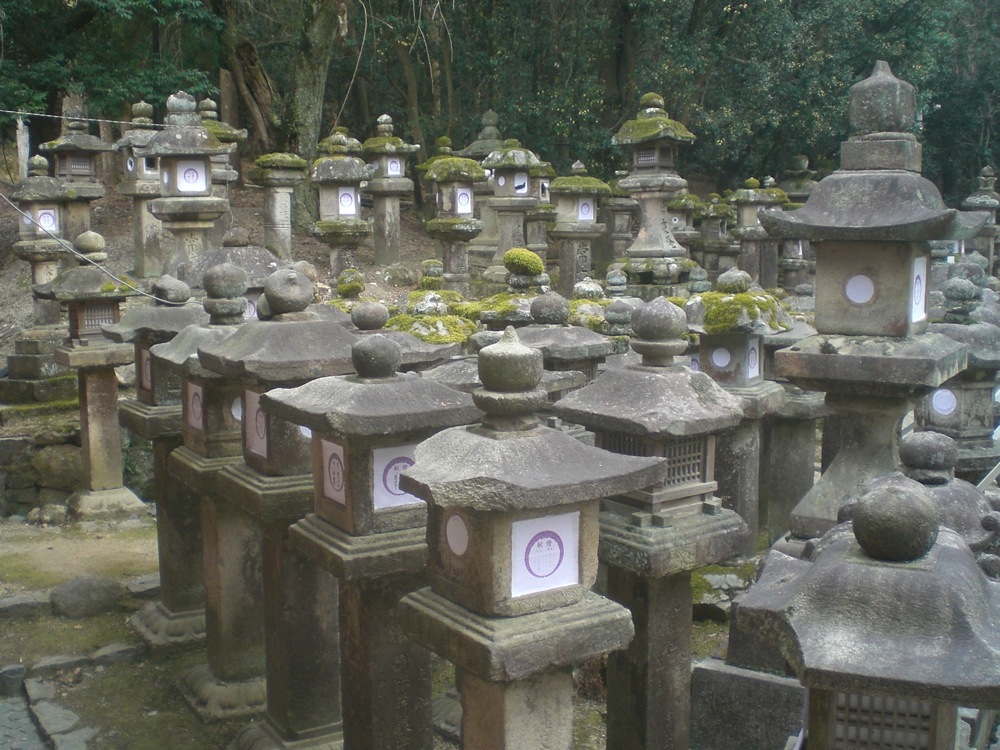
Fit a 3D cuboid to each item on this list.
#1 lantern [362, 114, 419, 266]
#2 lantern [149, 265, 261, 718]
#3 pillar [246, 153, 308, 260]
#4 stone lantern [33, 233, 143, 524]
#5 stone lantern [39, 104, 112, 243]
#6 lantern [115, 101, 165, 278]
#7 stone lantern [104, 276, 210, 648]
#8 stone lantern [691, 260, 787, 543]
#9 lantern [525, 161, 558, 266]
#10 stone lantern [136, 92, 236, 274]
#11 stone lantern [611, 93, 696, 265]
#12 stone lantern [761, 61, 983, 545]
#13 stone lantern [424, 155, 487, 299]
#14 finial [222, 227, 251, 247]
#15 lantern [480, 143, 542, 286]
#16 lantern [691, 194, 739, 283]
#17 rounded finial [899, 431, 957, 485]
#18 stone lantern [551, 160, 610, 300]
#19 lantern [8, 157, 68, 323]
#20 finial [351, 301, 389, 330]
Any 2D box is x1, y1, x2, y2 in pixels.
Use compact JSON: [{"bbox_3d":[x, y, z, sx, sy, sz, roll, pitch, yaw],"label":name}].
[{"bbox_3d":[-1.347,-2.244,13.341,0.520,1.798,0.520,-8,12,-40],"label":"lantern"},{"bbox_3d":[-1.189,0.510,4.792,0.520,1.971,0.520,-6,12,-30],"label":"lantern"},{"bbox_3d":[-2.469,-1.888,12.293,0.500,1.185,0.500,-7,11,-38],"label":"pillar"},{"bbox_3d":[-2.637,-0.018,7.194,0.560,1.829,0.560,-6,11,-32],"label":"stone lantern"},{"bbox_3d":[-3.956,-1.727,10.256,0.550,1.538,0.550,8,13,39],"label":"stone lantern"},{"bbox_3d":[-3.644,-1.938,11.441,0.500,1.798,0.500,7,12,40],"label":"lantern"},{"bbox_3d":[-1.666,0.439,5.620,0.550,1.875,0.550,-6,12,-30],"label":"stone lantern"},{"bbox_3d":[1.545,0.217,7.143,0.540,1.827,0.540,5,10,30],"label":"stone lantern"},{"bbox_3d":[0.451,-2.066,13.916,0.520,1.480,0.520,8,13,44],"label":"lantern"},{"bbox_3d":[-2.548,-1.395,8.940,0.630,1.778,0.630,-6,11,-34],"label":"stone lantern"},{"bbox_3d":[1.782,-2.242,12.863,0.760,2.077,0.760,6,11,35],"label":"stone lantern"},{"bbox_3d":[1.507,-0.183,4.452,0.680,2.090,0.680,6,12,32],"label":"stone lantern"},{"bbox_3d":[-0.423,-1.308,10.441,0.520,1.474,0.500,-9,14,-42],"label":"stone lantern"},{"bbox_3d":[-1.757,-0.924,7.321,0.180,0.126,0.180,-6,12,-30],"label":"finial"},{"bbox_3d":[0.123,-1.880,12.526,0.540,1.602,0.540,-8,12,-42],"label":"lantern"},{"bbox_3d":[2.645,-1.548,13.537,0.450,1.289,0.450,7,12,35],"label":"lantern"},{"bbox_3d":[1.366,0.263,3.499,0.177,0.154,0.177,-6,12,-30],"label":"rounded finial"},{"bbox_3d":[0.839,-1.398,11.365,0.450,1.595,0.450,-8,13,-37],"label":"stone lantern"},{"bbox_3d":[-3.657,-1.046,8.708,0.420,1.364,0.410,-5,11,-25],"label":"lantern"},{"bbox_3d":[-0.575,-0.265,4.878,0.172,0.132,0.172,0,10,0],"label":"finial"}]

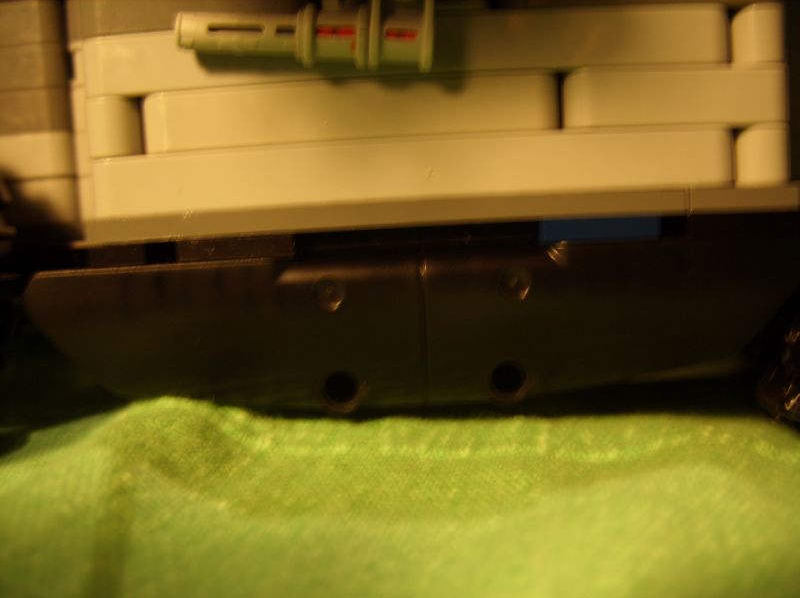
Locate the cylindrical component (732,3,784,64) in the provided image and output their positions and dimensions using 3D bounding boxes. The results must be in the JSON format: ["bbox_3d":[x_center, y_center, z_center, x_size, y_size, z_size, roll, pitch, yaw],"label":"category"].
[{"bbox_3d":[0.050,-0.036,0.122,0.007,0.008,0.008,-3,3,-1],"label":"cylindrical component"}]

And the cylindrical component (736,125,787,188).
[{"bbox_3d":[0.050,-0.020,0.122,0.007,0.008,0.008,-3,3,-1],"label":"cylindrical component"}]

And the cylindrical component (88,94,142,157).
[{"bbox_3d":[-0.039,-0.023,0.120,0.007,0.008,0.008,-3,3,-1],"label":"cylindrical component"}]

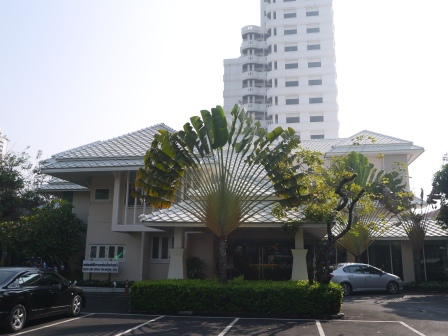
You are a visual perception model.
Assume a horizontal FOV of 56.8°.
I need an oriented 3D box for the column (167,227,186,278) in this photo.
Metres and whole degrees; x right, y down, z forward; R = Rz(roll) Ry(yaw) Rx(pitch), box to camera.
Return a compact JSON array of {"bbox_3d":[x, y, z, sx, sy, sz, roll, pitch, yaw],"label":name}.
[{"bbox_3d":[-2.032,4.072,17.627,0.750,2.941,0.750,-2,-13,9],"label":"column"}]

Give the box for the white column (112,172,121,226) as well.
[{"bbox_3d":[-6.058,1.759,23.405,0.300,3.073,0.300,-2,-13,9],"label":"white column"}]

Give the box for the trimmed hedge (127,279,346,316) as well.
[{"bbox_3d":[0.439,4.363,14.084,6.550,0.880,2.100,-1,-12,7],"label":"trimmed hedge"}]

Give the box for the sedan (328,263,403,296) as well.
[{"bbox_3d":[6.977,5.655,21.206,4.400,1.470,1.700,3,-13,-12],"label":"sedan"}]

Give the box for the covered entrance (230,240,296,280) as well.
[{"bbox_3d":[1.965,5.154,22.286,3.900,2.860,2.600,-2,-13,9],"label":"covered entrance"}]

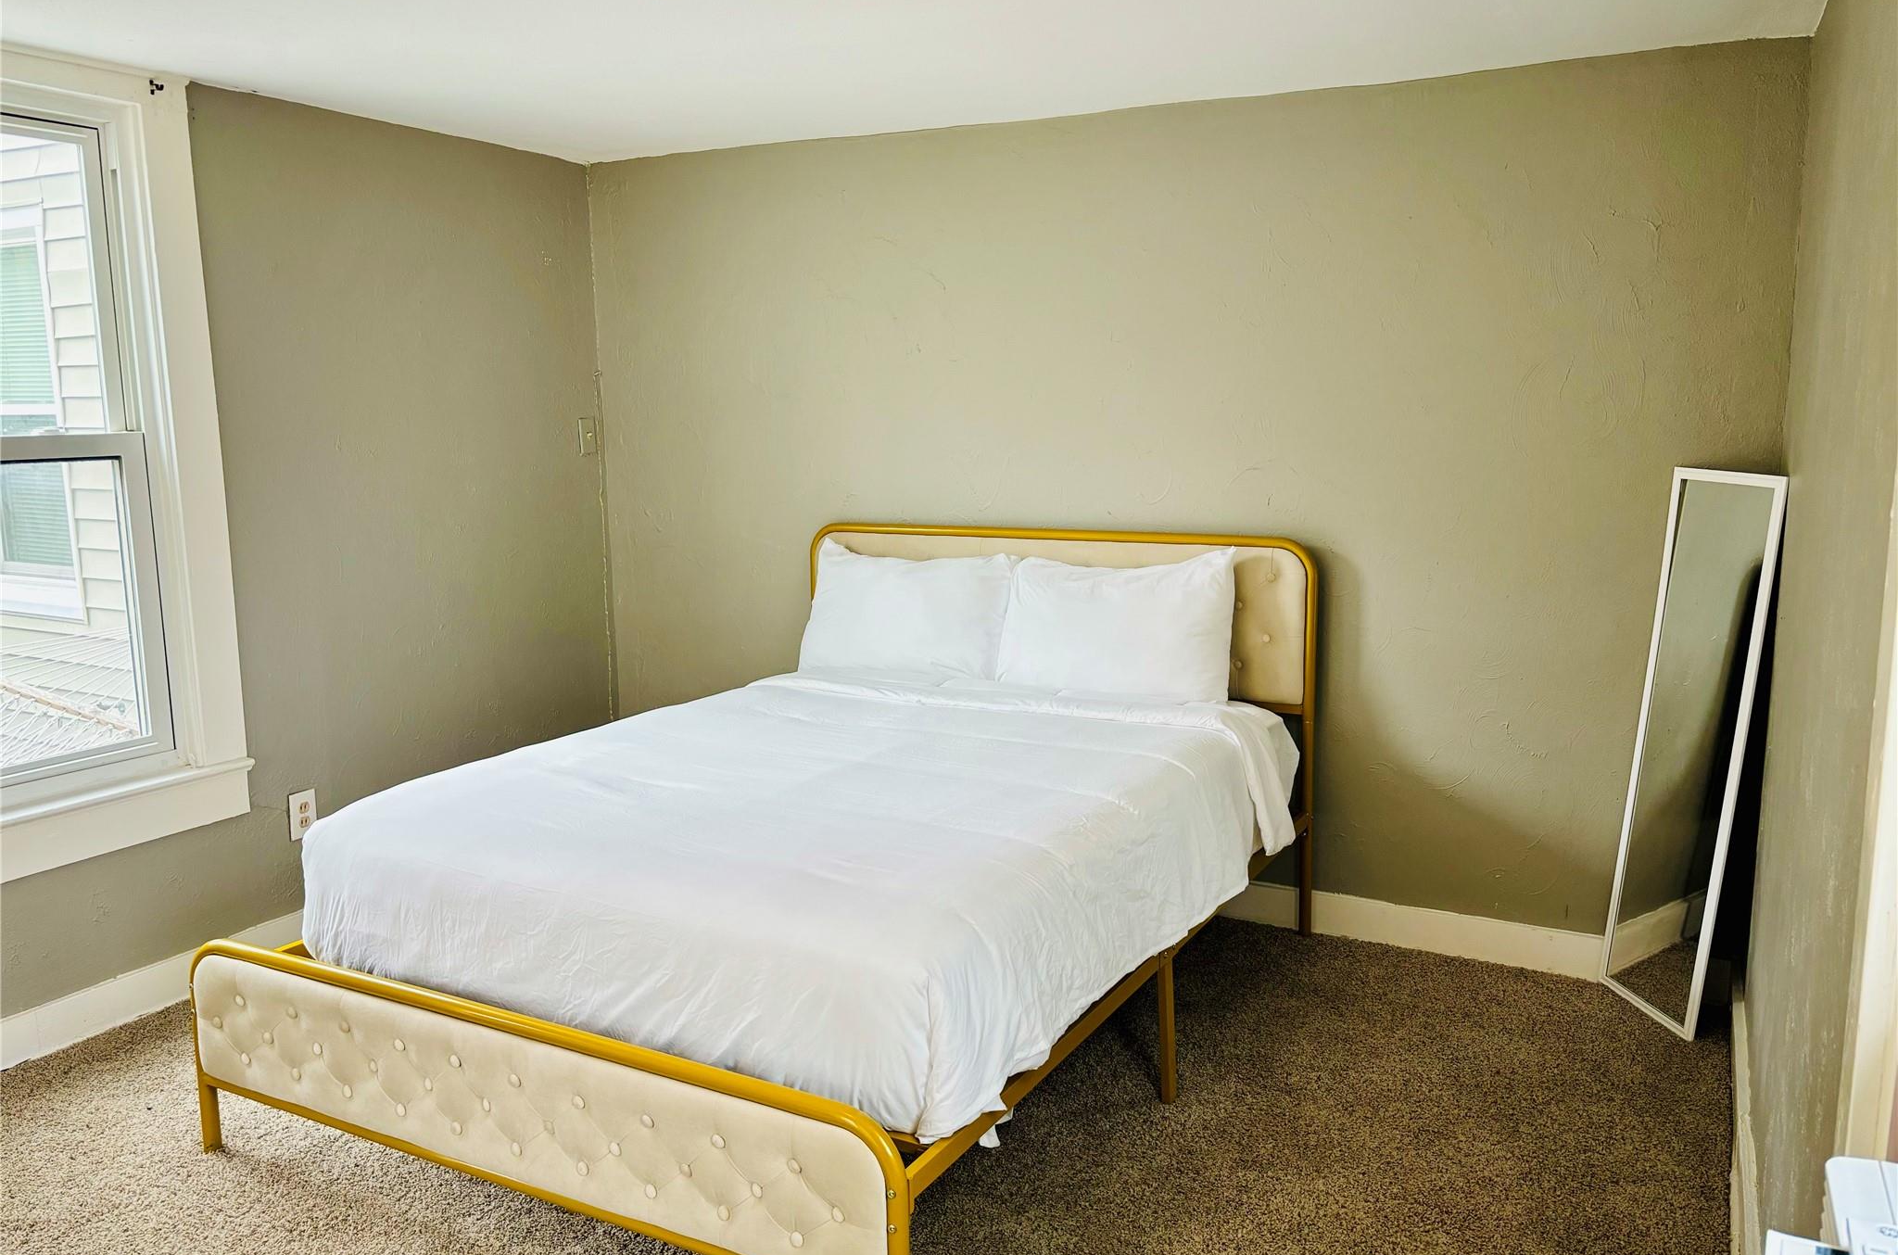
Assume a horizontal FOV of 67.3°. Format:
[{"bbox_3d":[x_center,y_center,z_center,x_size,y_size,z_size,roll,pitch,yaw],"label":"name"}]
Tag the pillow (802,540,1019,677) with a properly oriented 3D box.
[{"bbox_3d":[-0.111,-0.032,3.916,0.655,0.400,0.160,4,-8,29],"label":"pillow"}]

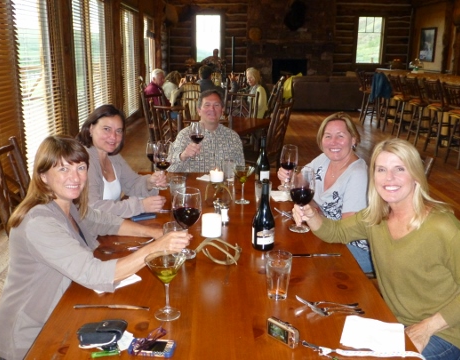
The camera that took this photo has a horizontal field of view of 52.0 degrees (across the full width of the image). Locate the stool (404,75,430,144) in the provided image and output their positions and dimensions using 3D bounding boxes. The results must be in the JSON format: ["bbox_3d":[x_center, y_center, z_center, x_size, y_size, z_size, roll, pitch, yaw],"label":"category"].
[{"bbox_3d":[3.237,-1.163,8.072,0.450,1.140,0.450,0,15,-1],"label":"stool"}]

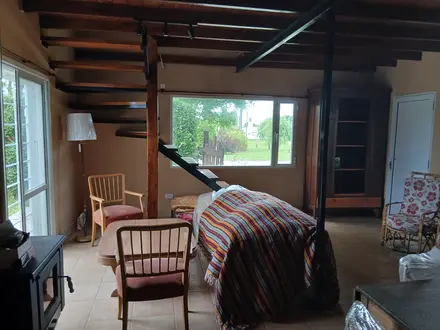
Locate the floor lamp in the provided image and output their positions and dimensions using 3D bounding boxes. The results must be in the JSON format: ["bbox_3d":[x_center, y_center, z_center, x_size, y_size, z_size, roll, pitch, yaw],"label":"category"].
[{"bbox_3d":[-1.805,0.168,4.379,0.365,1.680,0.365,0,6,-11],"label":"floor lamp"}]

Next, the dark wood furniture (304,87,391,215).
[{"bbox_3d":[2.210,-0.200,5.812,1.300,2.240,0.500,0,6,-11],"label":"dark wood furniture"}]

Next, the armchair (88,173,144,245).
[{"bbox_3d":[-1.298,0.606,4.127,0.540,0.880,0.550,-5,8,-42],"label":"armchair"}]

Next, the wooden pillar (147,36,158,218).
[{"bbox_3d":[-0.872,-0.292,4.307,0.125,2.640,0.125,0,6,-11],"label":"wooden pillar"}]

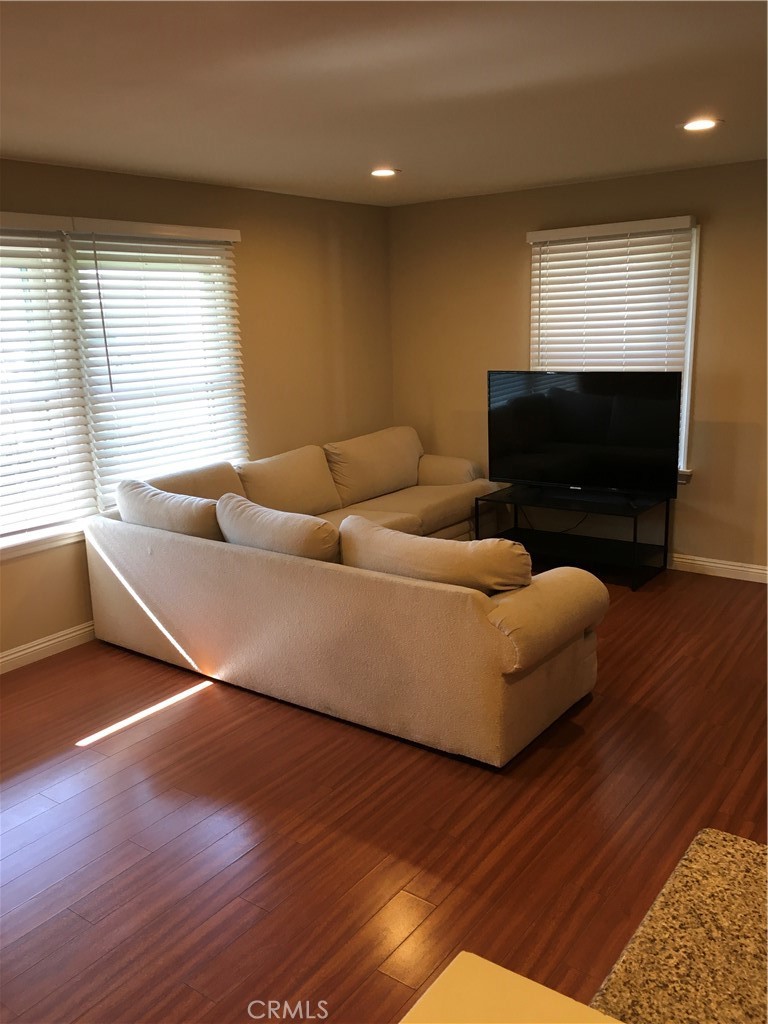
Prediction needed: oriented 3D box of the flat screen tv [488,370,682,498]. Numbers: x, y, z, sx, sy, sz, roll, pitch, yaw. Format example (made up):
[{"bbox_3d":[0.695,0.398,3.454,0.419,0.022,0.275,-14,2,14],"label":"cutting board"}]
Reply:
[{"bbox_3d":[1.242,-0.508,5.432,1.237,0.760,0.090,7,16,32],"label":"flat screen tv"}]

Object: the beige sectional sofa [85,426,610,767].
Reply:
[{"bbox_3d":[0.269,0.152,4.751,2.507,0.847,2.639,8,16,36],"label":"beige sectional sofa"}]

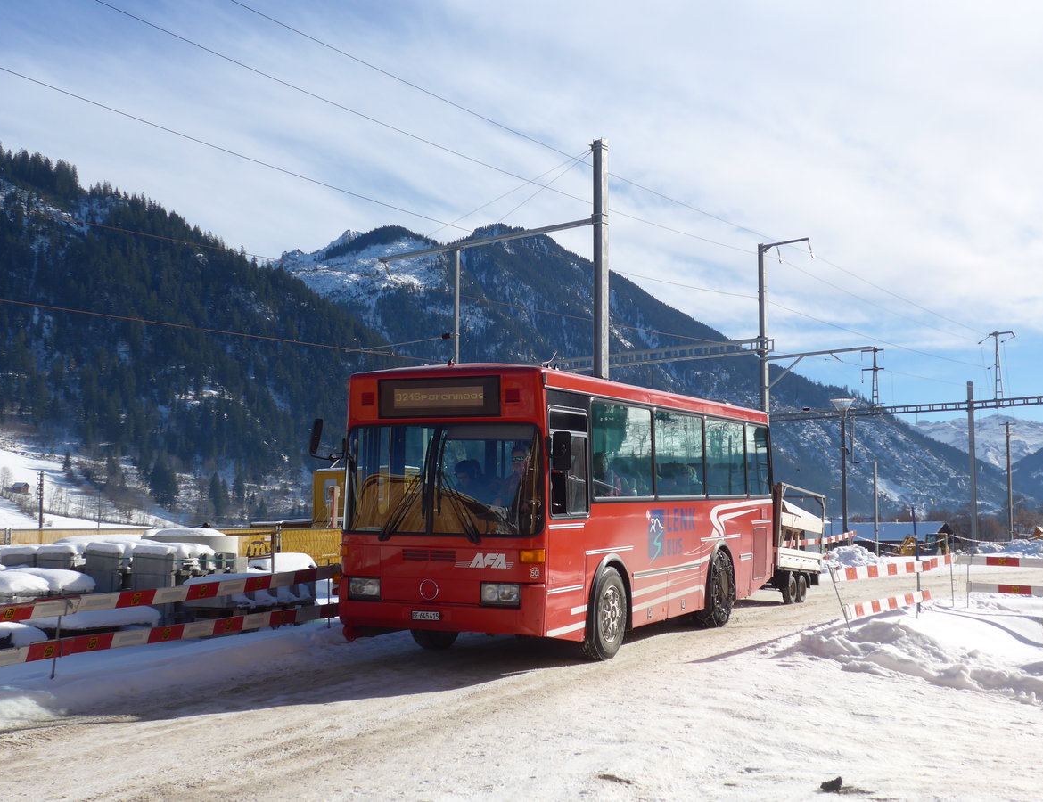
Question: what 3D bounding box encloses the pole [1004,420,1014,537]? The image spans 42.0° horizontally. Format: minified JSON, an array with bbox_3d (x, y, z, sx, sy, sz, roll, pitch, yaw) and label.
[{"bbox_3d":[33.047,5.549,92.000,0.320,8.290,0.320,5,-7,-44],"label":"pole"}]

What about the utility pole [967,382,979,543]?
[{"bbox_3d":[22.890,3.212,69.000,0.270,8.400,0.270,5,-7,-44],"label":"utility pole"}]

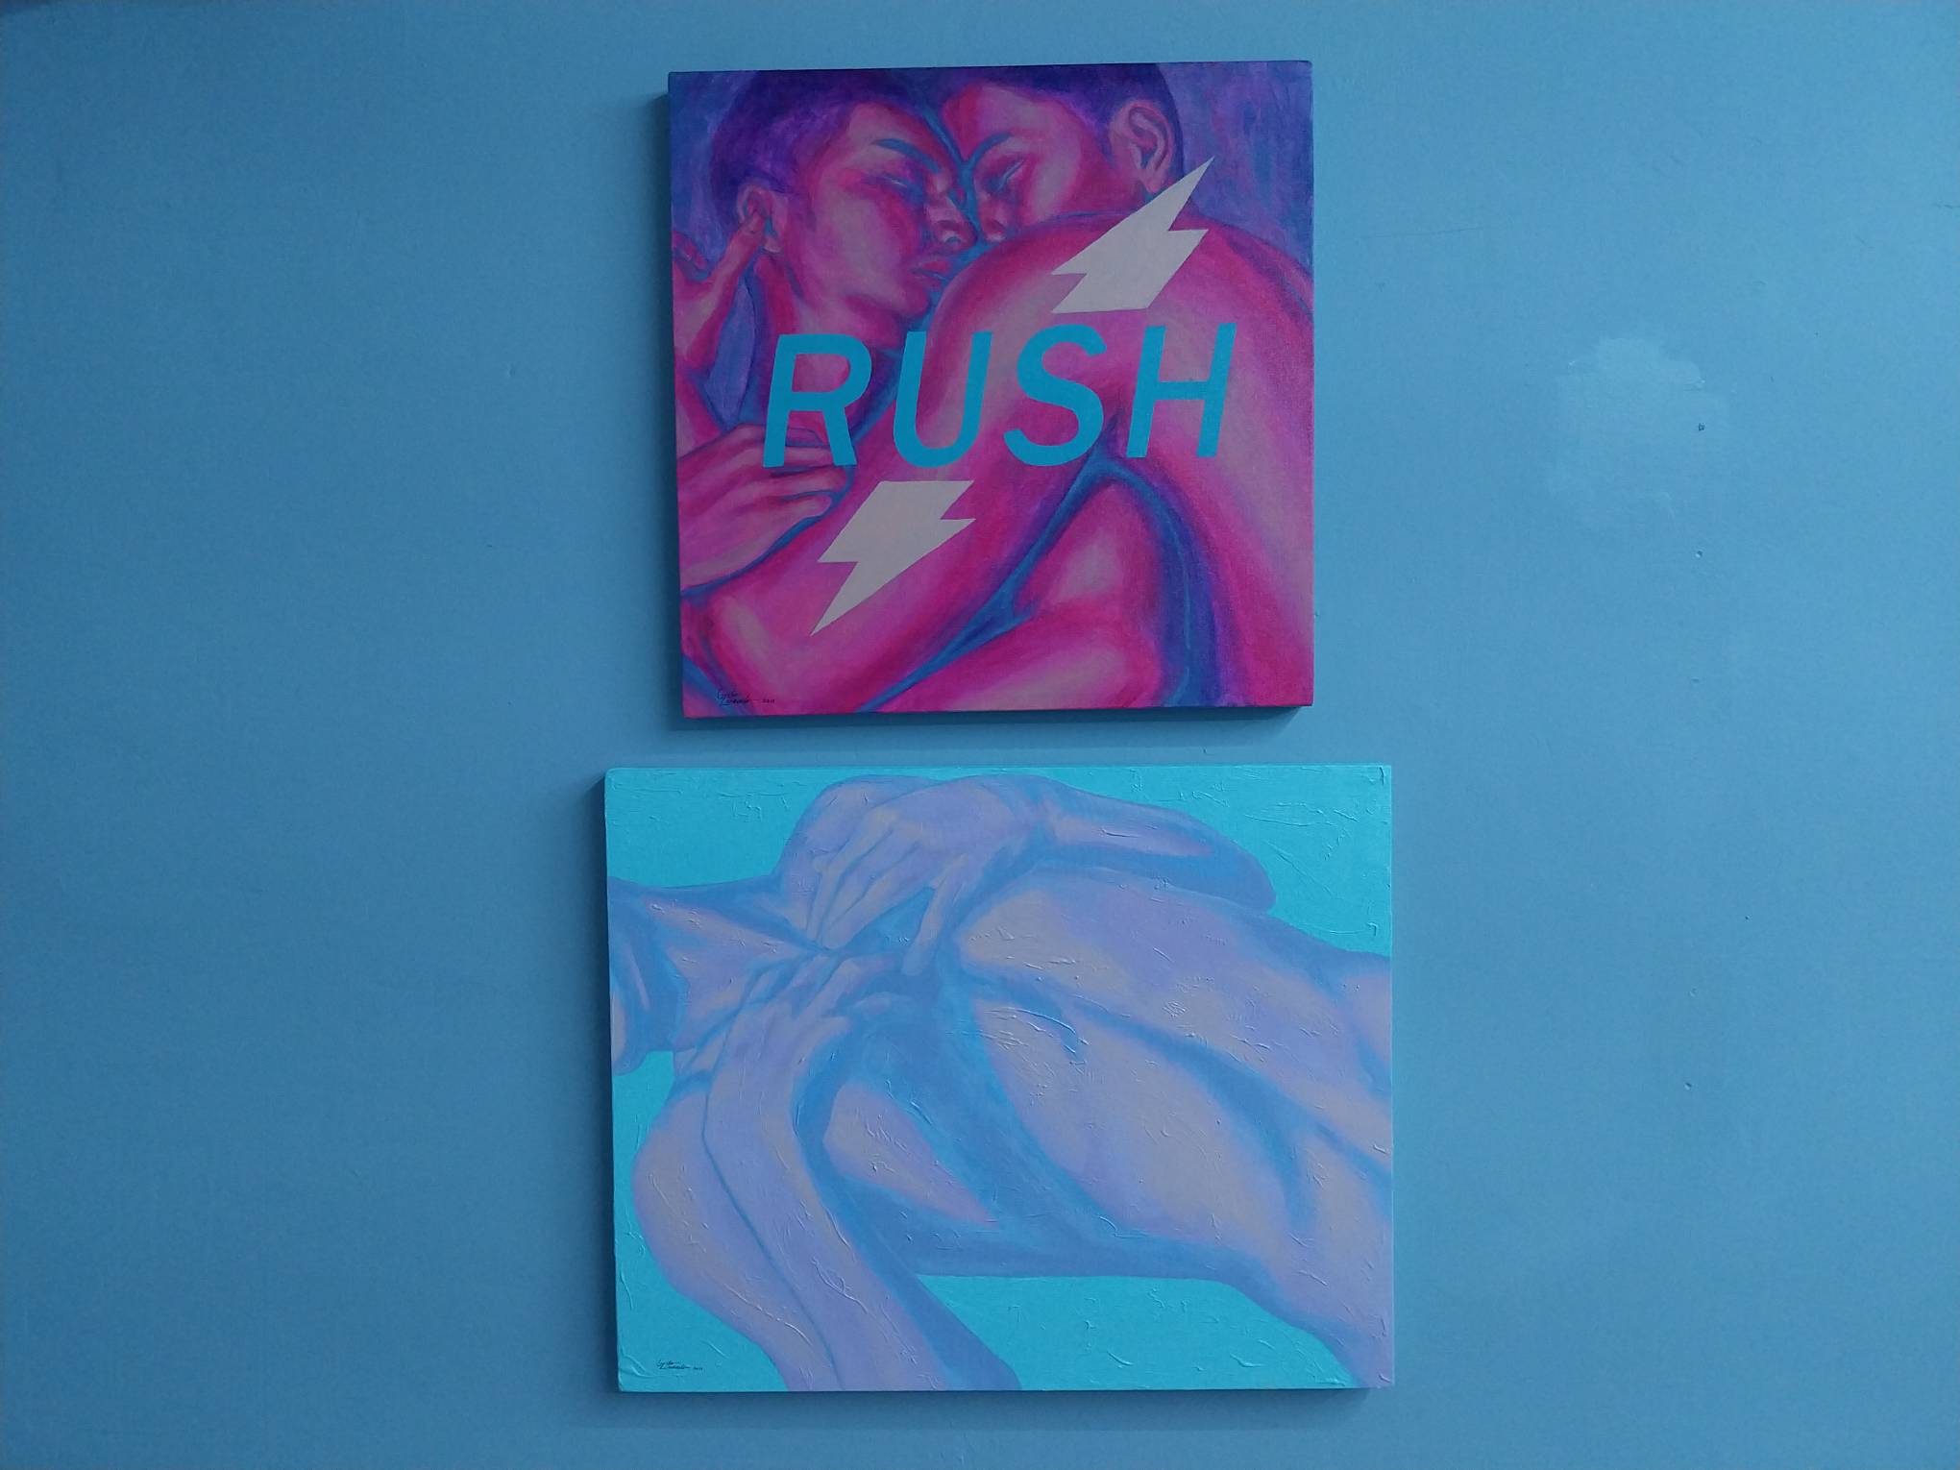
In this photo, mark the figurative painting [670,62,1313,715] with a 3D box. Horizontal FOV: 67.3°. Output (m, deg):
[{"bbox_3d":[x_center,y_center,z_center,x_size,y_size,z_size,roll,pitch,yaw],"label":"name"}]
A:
[{"bbox_3d":[0.014,-0.329,1.425,0.610,0.612,0.031,-1,2,1],"label":"figurative painting"}]

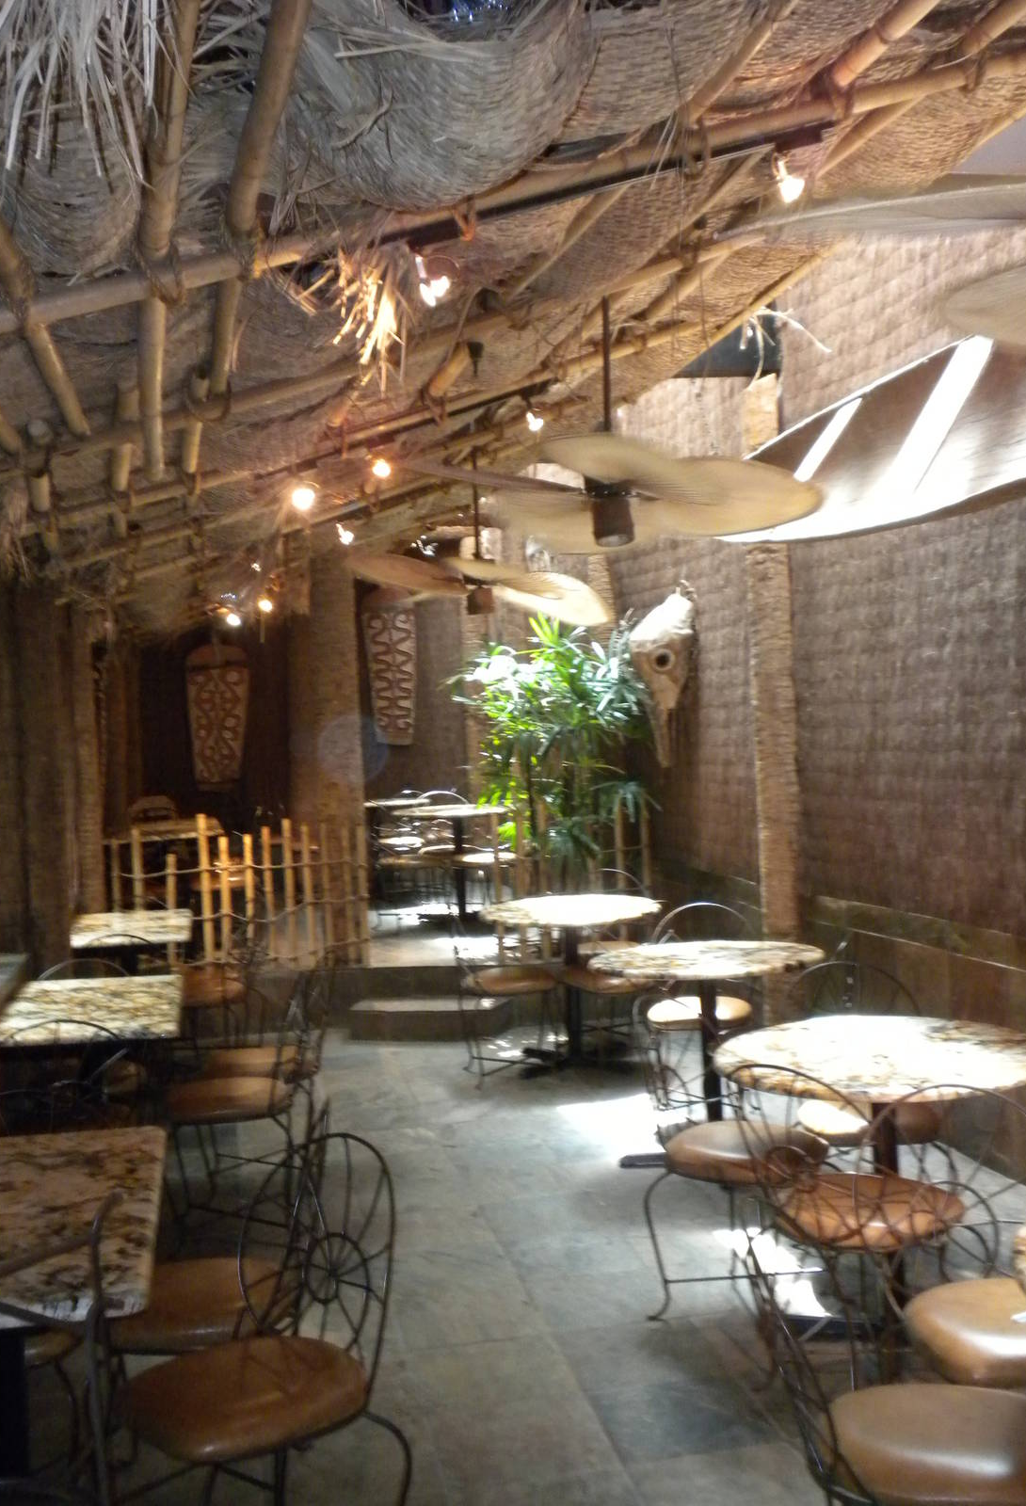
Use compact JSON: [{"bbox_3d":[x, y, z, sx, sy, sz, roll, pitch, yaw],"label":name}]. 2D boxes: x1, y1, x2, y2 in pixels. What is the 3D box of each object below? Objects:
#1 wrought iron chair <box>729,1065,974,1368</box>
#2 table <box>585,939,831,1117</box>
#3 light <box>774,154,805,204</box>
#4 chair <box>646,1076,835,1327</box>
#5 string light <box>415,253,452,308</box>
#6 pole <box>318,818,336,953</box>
[{"bbox_3d":[0.834,1.121,3.875,0.510,0.860,0.450,-3,2,-42],"label":"wrought iron chair"},{"bbox_3d":[0.730,1.129,5.990,0.861,0.765,0.861,-2,1,-12],"label":"table"},{"bbox_3d":[0.631,-1.310,3.676,0.075,0.120,0.085,-2,1,-11],"label":"light"},{"bbox_3d":[0.631,1.115,4.503,0.450,0.860,0.510,-3,2,-42],"label":"chair"},{"bbox_3d":[-0.174,-1.033,3.522,0.085,0.122,0.090,-2,1,-11],"label":"string light"},{"bbox_3d":[-1.034,0.772,8.952,0.045,0.795,0.045,-4,1,-12],"label":"pole"}]

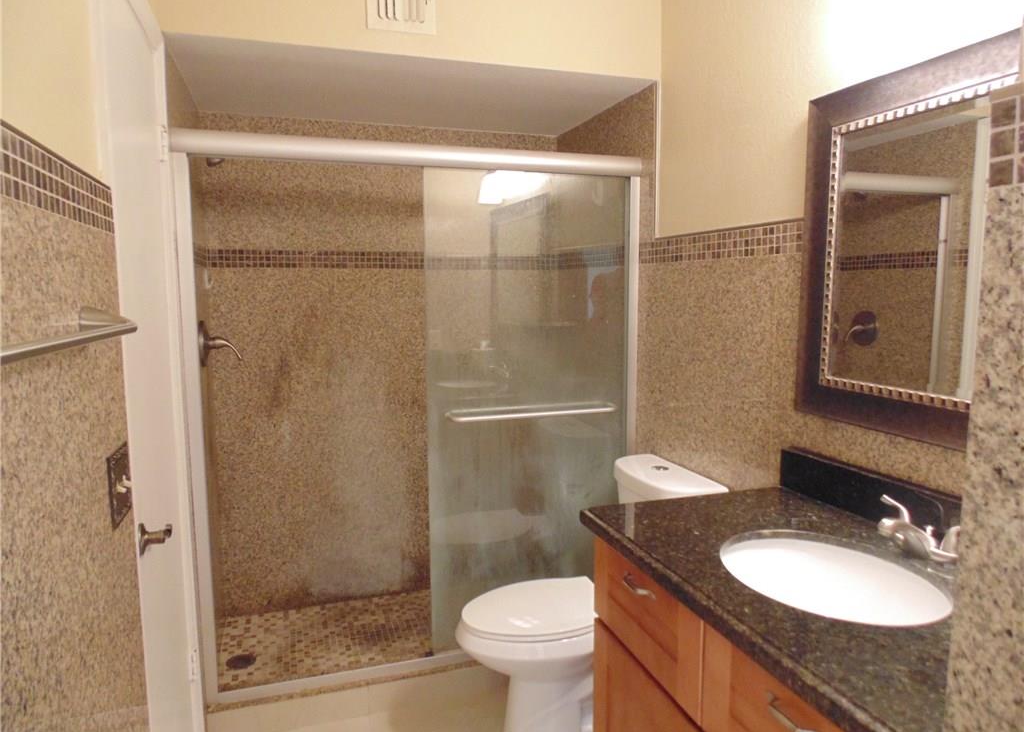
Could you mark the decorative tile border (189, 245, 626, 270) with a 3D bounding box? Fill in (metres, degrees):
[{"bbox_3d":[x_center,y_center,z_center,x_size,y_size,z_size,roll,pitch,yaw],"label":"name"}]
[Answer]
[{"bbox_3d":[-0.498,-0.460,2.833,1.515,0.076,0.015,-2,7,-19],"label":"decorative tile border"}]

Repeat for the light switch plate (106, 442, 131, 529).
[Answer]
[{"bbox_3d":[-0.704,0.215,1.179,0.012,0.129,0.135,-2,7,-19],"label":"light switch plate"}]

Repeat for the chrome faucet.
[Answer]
[{"bbox_3d":[0.762,0.321,1.247,0.160,0.096,0.200,-2,7,-19],"label":"chrome faucet"}]

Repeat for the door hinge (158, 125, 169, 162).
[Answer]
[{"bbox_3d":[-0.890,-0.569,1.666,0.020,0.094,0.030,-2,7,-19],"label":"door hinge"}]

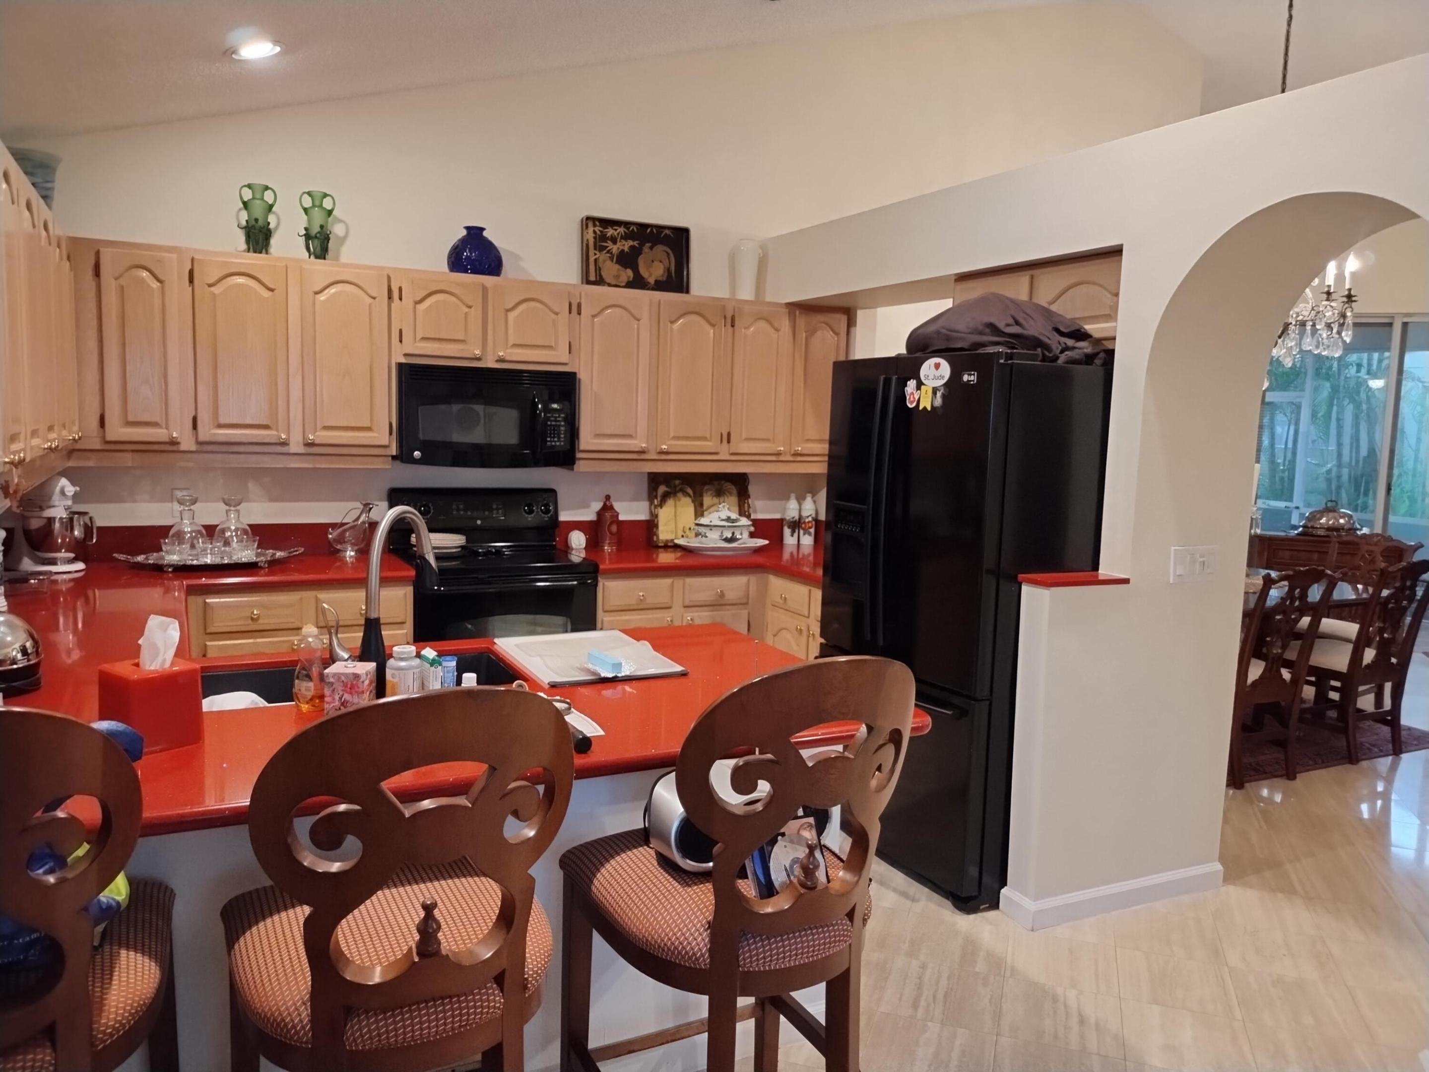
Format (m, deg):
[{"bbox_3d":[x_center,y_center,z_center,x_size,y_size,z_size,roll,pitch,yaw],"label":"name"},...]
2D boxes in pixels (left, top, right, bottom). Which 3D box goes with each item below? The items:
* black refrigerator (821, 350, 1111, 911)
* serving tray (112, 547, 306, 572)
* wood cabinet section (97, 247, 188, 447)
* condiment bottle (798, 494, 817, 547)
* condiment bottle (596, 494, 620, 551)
[{"bbox_3d":[0.958,0.271,3.722,0.840,1.775,0.910,-1,6,-26],"label":"black refrigerator"},{"bbox_3d":[-1.973,0.086,4.058,0.672,0.056,0.370,-2,7,-27],"label":"serving tray"},{"bbox_3d":[-2.163,-0.703,3.914,0.269,0.701,0.300,-2,7,-27],"label":"wood cabinet section"},{"bbox_3d":[0.490,-0.086,5.414,0.084,0.267,0.084,2,6,5],"label":"condiment bottle"},{"bbox_3d":[-0.507,-0.063,4.912,0.112,0.267,0.112,1,6,-6],"label":"condiment bottle"}]

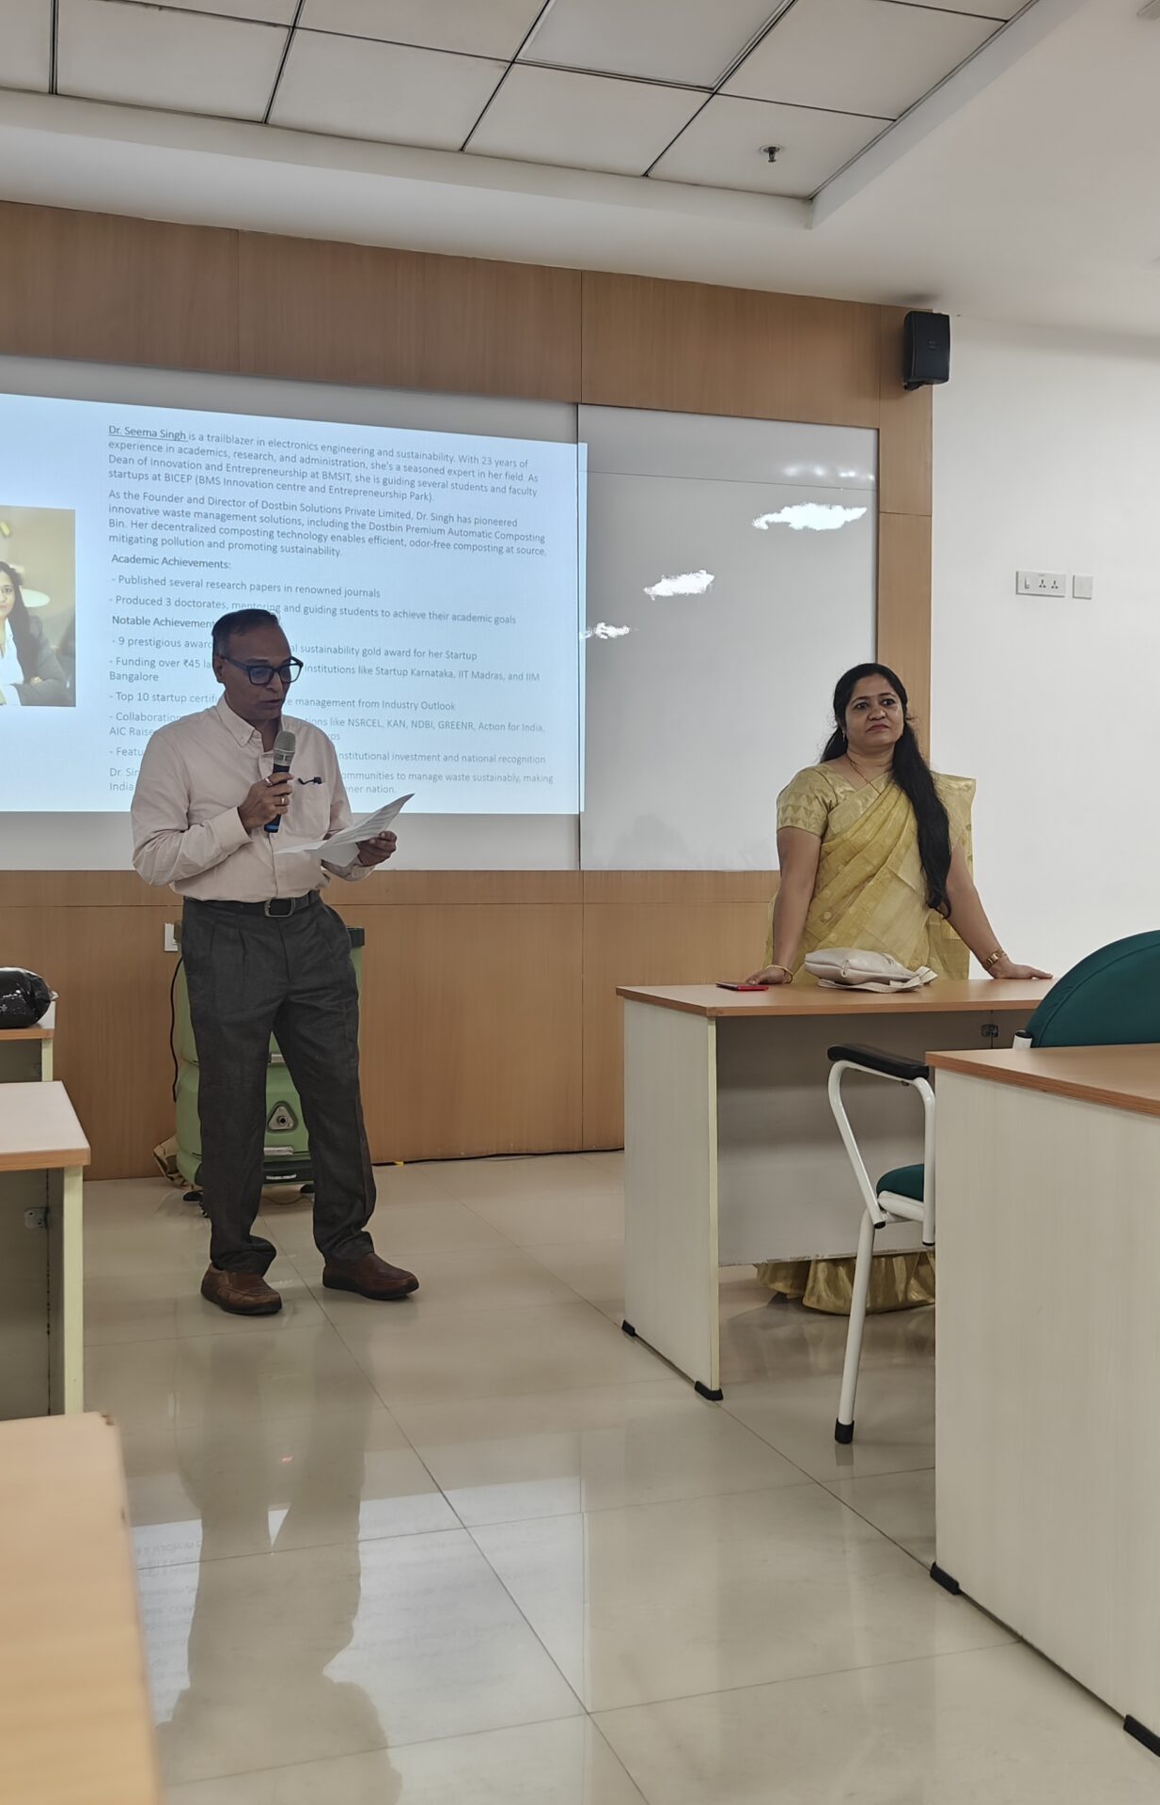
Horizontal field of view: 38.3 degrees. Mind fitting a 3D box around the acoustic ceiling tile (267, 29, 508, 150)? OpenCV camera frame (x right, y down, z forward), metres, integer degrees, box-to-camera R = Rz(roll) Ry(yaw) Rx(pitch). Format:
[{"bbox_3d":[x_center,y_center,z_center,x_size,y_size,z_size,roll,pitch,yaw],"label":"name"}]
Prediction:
[{"bbox_3d":[-0.554,-2.314,4.762,0.600,0.020,0.582,0,1,-18],"label":"acoustic ceiling tile"}]

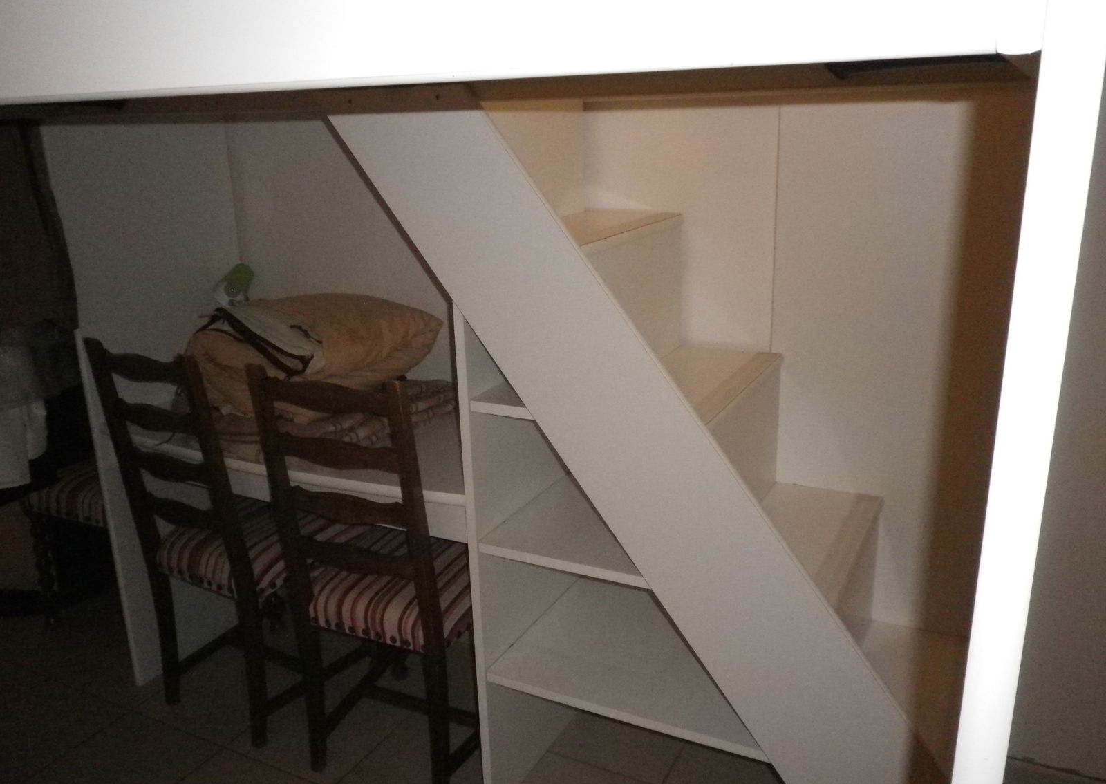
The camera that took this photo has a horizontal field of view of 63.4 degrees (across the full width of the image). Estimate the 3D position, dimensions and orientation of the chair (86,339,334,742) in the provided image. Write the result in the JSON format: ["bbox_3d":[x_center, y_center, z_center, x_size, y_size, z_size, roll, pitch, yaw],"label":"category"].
[{"bbox_3d":[-0.781,0.328,2.296,0.460,1.000,0.500,9,19,31],"label":"chair"}]

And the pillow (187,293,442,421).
[{"bbox_3d":[-0.568,-0.104,2.170,0.560,0.250,0.470,7,18,26],"label":"pillow"}]

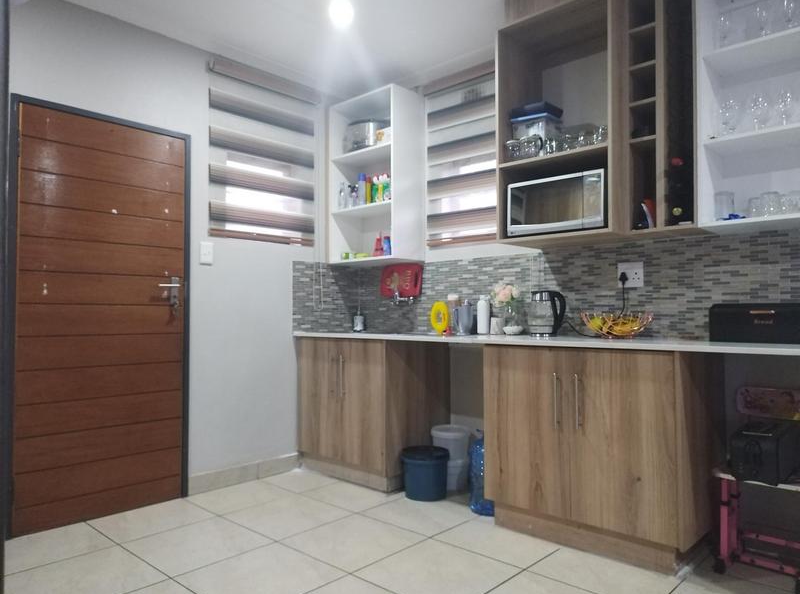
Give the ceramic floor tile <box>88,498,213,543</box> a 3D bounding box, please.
[{"bbox_3d":[-1.256,1.133,3.051,0.430,0.010,0.500,-1,-1,43],"label":"ceramic floor tile"}]

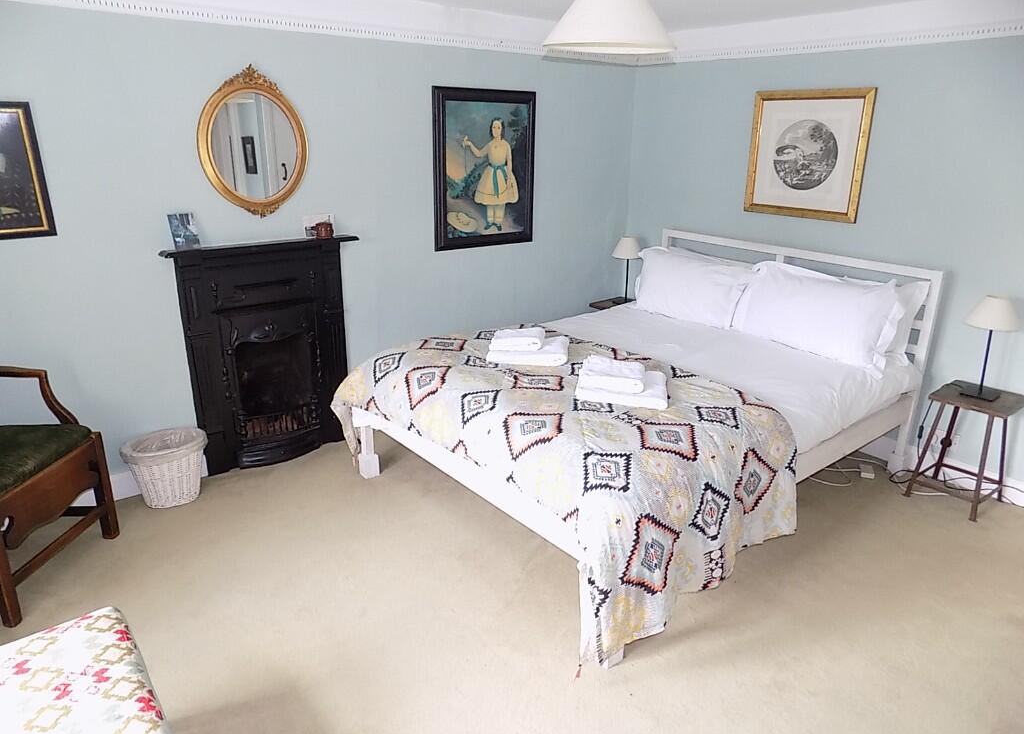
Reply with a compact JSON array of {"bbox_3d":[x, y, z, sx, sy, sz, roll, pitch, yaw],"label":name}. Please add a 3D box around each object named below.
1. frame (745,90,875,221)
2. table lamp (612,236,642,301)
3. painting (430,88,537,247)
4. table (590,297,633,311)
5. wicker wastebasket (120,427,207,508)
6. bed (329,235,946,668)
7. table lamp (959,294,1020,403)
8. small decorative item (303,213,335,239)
[{"bbox_3d":[1.459,-1.051,3.377,0.027,0.600,0.606,-14,24,-37],"label":"frame"},{"bbox_3d":[0.732,-0.611,4.279,0.192,0.420,0.192,1,19,0],"label":"table lamp"},{"bbox_3d":[-0.133,-1.045,3.629,0.669,0.807,0.030,-14,24,-37],"label":"painting"},{"bbox_3d":[0.677,-0.159,4.348,0.323,0.480,0.292,-14,24,-37],"label":"table"},{"bbox_3d":[-1.446,0.439,2.870,0.312,0.263,0.307,-14,24,-37],"label":"wicker wastebasket"},{"bbox_3d":[0.605,0.044,3.033,2.085,0.953,1.575,-14,24,-37],"label":"bed"},{"bbox_3d":[1.957,-0.082,2.781,0.195,0.415,0.195,-14,24,-37],"label":"table lamp"},{"bbox_3d":[-0.871,-0.640,3.061,0.147,0.120,0.083,-14,24,-37],"label":"small decorative item"}]

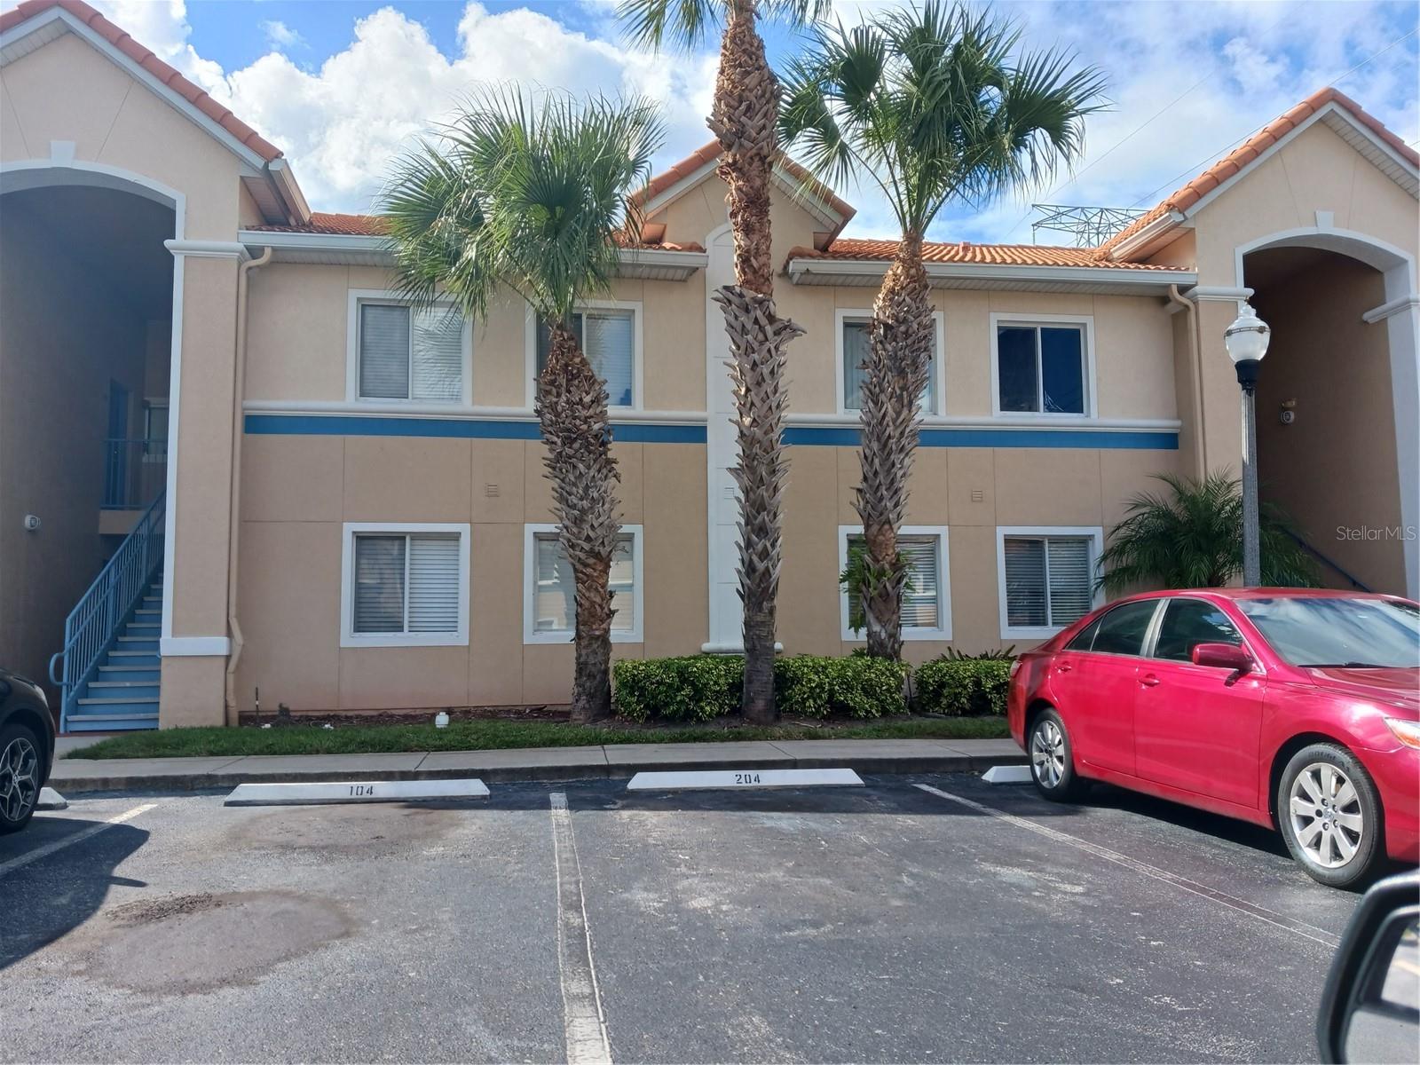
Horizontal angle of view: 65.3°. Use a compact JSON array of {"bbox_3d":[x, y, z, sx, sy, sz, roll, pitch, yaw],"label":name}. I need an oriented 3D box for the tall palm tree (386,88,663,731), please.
[{"bbox_3d":[-2.105,-1.484,12.467,3.180,7.200,2.900,0,-5,-9],"label":"tall palm tree"}]

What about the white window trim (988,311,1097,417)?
[{"bbox_3d":[4.522,-2.240,15.026,1.493,1.420,0.100,0,-5,-9],"label":"white window trim"}]

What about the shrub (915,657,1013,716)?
[{"bbox_3d":[3.100,1.821,13.222,1.150,0.660,0.900,0,-5,-9],"label":"shrub"}]

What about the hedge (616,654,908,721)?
[{"bbox_3d":[0.544,1.800,12.901,3.320,0.690,0.950,0,-5,-9],"label":"hedge"}]

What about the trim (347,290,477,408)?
[{"bbox_3d":[-3.715,-2.280,13.744,1.493,1.420,0.100,0,-5,-9],"label":"trim"}]

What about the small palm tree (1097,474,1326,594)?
[{"bbox_3d":[6.011,0.708,13.375,2.460,2.850,2.400,0,-5,-9],"label":"small palm tree"}]

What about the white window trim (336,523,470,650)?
[{"bbox_3d":[-3.687,0.635,13.474,1.493,1.486,0.100,0,-5,-9],"label":"white window trim"}]

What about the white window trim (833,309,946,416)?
[{"bbox_3d":[2.389,-2.250,14.694,1.493,1.420,0.100,0,-5,-9],"label":"white window trim"}]

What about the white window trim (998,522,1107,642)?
[{"bbox_3d":[4.550,0.676,14.755,1.493,1.486,0.100,0,-5,-9],"label":"white window trim"}]

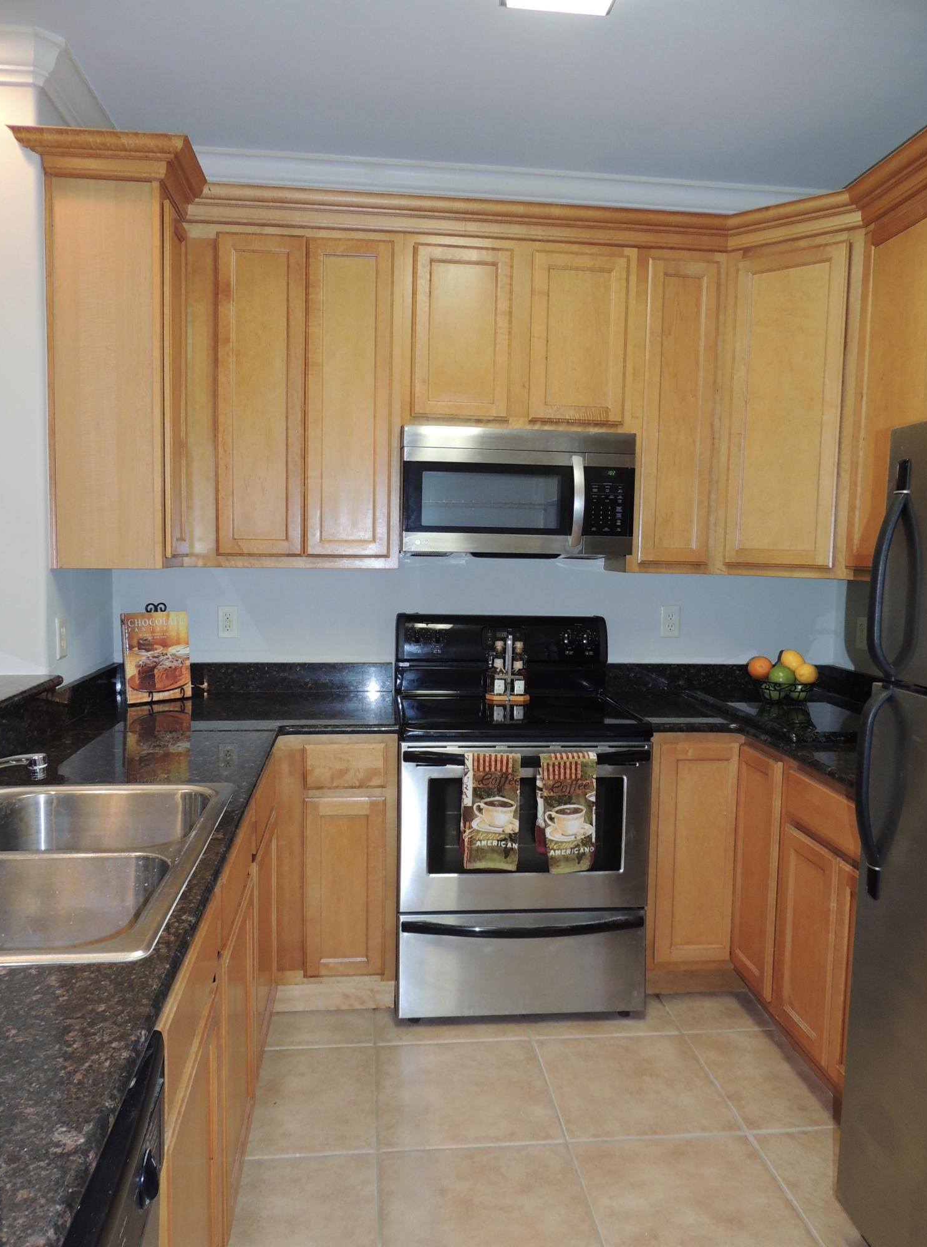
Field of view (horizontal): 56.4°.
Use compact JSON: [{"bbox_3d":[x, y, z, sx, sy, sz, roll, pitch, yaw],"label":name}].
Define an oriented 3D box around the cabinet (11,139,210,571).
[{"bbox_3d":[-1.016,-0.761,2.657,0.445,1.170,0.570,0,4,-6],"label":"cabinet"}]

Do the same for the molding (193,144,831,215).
[{"bbox_3d":[0.140,-1.547,3.040,2.570,0.087,0.087,0,4,-6],"label":"molding"}]

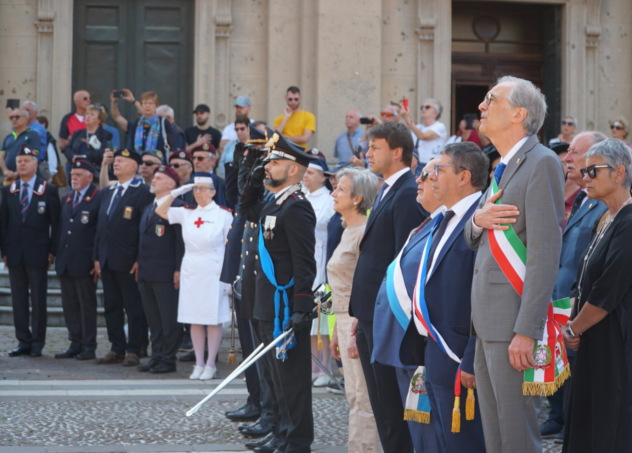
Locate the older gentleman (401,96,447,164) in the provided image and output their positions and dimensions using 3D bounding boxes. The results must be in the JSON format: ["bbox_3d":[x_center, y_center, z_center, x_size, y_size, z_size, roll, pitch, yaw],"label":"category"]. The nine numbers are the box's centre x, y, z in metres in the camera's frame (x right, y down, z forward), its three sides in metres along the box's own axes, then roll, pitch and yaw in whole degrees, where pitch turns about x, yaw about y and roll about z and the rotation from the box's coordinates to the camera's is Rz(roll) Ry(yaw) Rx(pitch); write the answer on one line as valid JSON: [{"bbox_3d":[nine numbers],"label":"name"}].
[{"bbox_3d":[1.208,-0.596,18.527,0.580,1.670,0.500,-2,3,-45],"label":"older gentleman"}]

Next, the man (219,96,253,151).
[{"bbox_3d":[-0.877,-0.601,18.828,0.520,1.740,0.360,1,2,35],"label":"man"}]

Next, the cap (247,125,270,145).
[{"bbox_3d":[-0.322,-0.565,10.800,0.310,0.170,0.270,-1,2,-22],"label":"cap"}]

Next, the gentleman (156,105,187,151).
[{"bbox_3d":[-1.672,-0.568,19.127,0.380,1.680,0.500,-1,2,-30],"label":"gentleman"}]

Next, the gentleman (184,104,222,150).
[{"bbox_3d":[-1.305,-0.543,19.134,0.500,1.720,0.360,0,2,9],"label":"gentleman"}]

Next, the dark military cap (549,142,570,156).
[{"bbox_3d":[1.465,-0.430,9.602,0.270,0.110,0.240,-1,3,-30],"label":"dark military cap"}]

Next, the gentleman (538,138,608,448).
[{"bbox_3d":[1.346,0.405,8.335,0.400,1.750,0.520,-2,3,-35],"label":"gentleman"}]

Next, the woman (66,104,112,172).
[{"bbox_3d":[-2.478,-0.534,18.326,0.500,1.620,0.370,1,2,32],"label":"woman"}]

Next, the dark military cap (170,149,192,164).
[{"bbox_3d":[-1.185,-0.597,14.700,0.240,0.130,0.260,1,2,38],"label":"dark military cap"}]

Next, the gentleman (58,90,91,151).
[{"bbox_3d":[-2.673,-0.651,18.735,0.520,1.760,0.380,-2,3,-34],"label":"gentleman"}]

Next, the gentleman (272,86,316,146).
[{"bbox_3d":[-0.251,-0.745,19.435,0.530,1.780,0.380,0,2,6],"label":"gentleman"}]

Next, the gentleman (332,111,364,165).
[{"bbox_3d":[0.426,-0.515,19.427,0.500,1.680,0.340,1,2,35],"label":"gentleman"}]

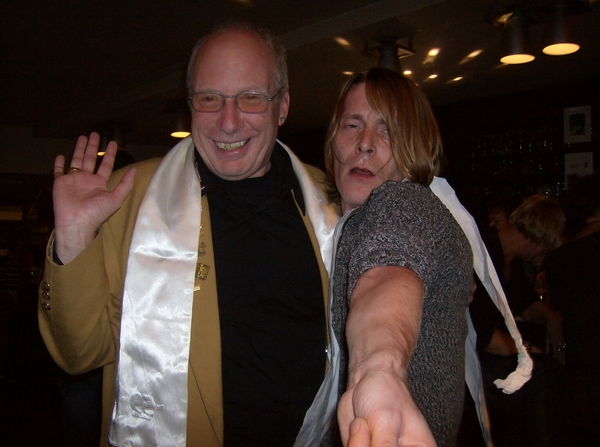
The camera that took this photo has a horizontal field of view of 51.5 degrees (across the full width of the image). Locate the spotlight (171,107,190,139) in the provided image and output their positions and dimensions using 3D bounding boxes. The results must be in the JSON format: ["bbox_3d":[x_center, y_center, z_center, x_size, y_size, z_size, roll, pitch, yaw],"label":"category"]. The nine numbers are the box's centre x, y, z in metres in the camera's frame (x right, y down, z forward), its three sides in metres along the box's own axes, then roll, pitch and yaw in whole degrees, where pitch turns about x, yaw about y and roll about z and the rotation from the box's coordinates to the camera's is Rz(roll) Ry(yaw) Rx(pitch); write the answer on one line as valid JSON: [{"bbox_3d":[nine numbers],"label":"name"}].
[{"bbox_3d":[-1.197,-1.024,6.250,0.195,0.280,0.195,1,-3,0],"label":"spotlight"}]

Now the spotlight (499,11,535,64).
[{"bbox_3d":[1.289,-1.111,3.700,0.200,0.285,0.200,1,-3,0],"label":"spotlight"}]

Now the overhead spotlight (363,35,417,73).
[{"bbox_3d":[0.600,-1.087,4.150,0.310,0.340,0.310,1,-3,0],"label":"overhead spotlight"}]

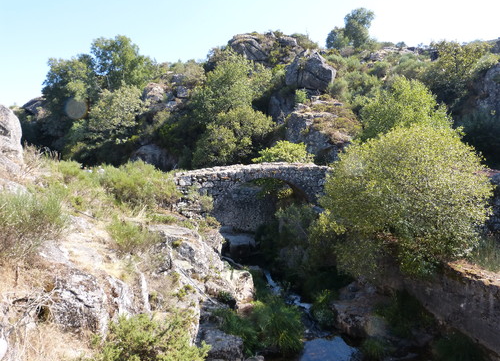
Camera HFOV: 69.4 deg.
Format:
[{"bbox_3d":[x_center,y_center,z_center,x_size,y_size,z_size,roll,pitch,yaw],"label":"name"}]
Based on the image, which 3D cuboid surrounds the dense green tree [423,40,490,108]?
[{"bbox_3d":[21.731,-11.260,38.000,6.860,6.860,6.300,0,8,0],"label":"dense green tree"}]

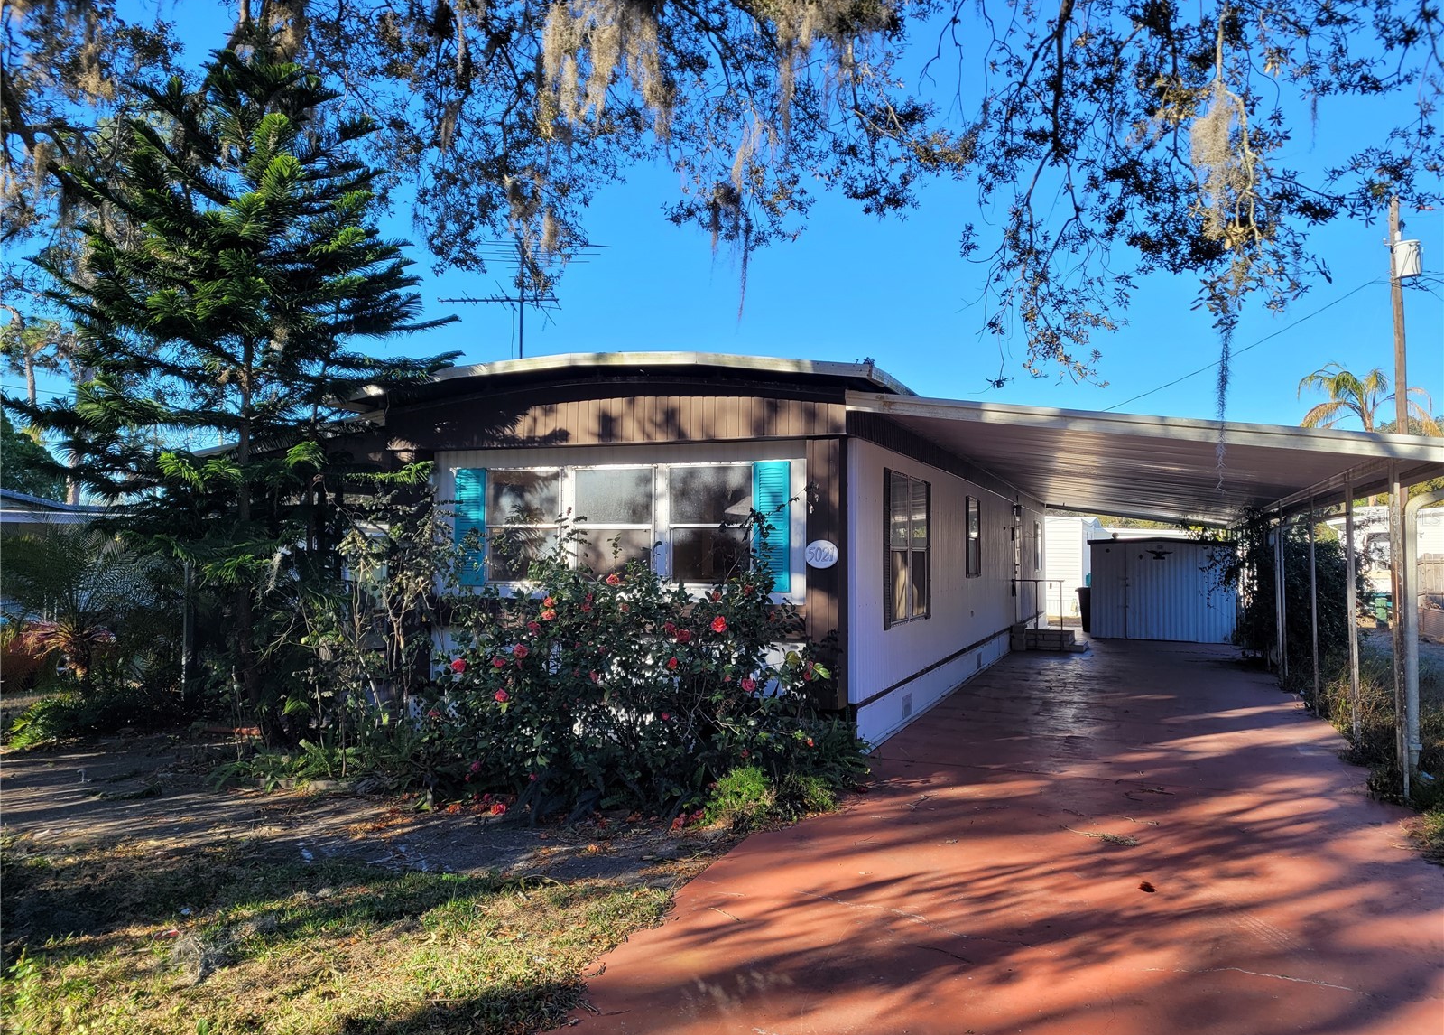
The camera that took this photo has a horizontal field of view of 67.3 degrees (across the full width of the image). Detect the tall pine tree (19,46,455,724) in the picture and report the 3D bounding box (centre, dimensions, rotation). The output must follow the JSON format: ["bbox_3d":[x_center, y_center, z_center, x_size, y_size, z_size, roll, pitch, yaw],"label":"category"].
[{"bbox_3d":[-4.223,-1.130,9.704,3.850,6.050,3.700,-1,-2,21],"label":"tall pine tree"}]

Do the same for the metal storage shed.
[{"bbox_3d":[8.589,1.367,21.156,2.600,1.900,2.200,-1,-2,21],"label":"metal storage shed"}]

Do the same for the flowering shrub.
[{"bbox_3d":[-0.533,0.929,7.531,2.950,1.800,1.800,-1,-2,21],"label":"flowering shrub"}]

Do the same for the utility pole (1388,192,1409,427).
[{"bbox_3d":[15.461,-2.421,24.768,0.290,9.750,0.290,-1,-2,21],"label":"utility pole"}]

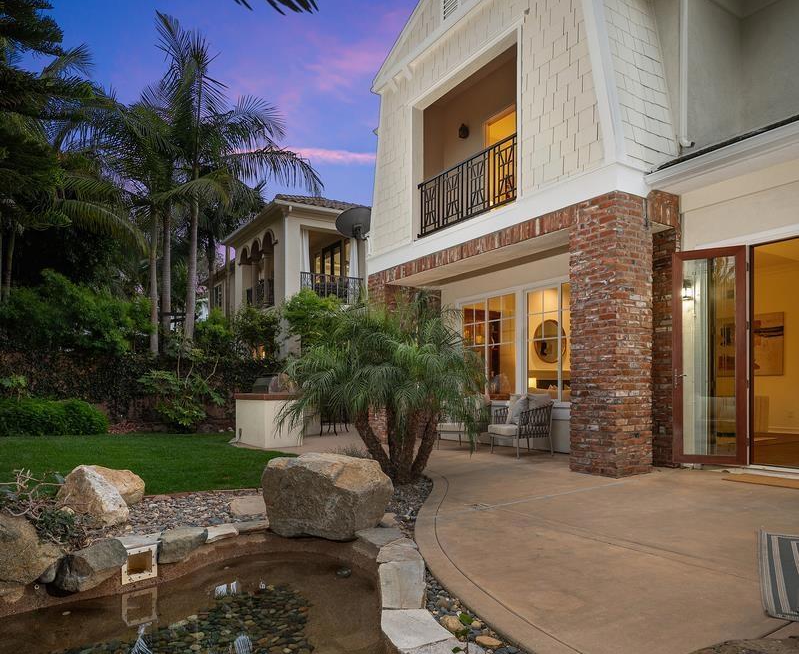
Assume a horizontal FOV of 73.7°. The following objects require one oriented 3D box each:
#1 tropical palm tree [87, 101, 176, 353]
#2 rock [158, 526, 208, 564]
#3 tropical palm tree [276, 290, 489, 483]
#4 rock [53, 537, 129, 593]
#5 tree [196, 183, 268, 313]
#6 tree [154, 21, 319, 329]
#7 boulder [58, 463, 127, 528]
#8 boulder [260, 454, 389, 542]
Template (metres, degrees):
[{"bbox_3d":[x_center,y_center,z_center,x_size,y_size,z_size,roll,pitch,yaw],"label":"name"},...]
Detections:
[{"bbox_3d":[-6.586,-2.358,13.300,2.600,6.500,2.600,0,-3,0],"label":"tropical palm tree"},{"bbox_3d":[-1.329,1.341,3.280,0.300,0.190,0.240,1,-3,-15],"label":"rock"},{"bbox_3d":[-0.151,0.617,5.350,2.000,1.880,1.900,0,-3,0],"label":"tropical palm tree"},{"bbox_3d":[-1.768,1.365,3.050,0.400,0.230,0.280,2,-4,-28],"label":"rock"},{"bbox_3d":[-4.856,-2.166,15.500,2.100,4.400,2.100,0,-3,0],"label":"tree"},{"bbox_3d":[-4.166,-3.605,13.300,4.100,8.700,4.000,0,-3,0],"label":"tree"},{"bbox_3d":[-2.124,1.163,3.700,0.440,0.380,0.380,1,-3,-10],"label":"boulder"},{"bbox_3d":[-0.493,1.169,3.700,0.800,0.480,0.560,-1,-3,18],"label":"boulder"}]

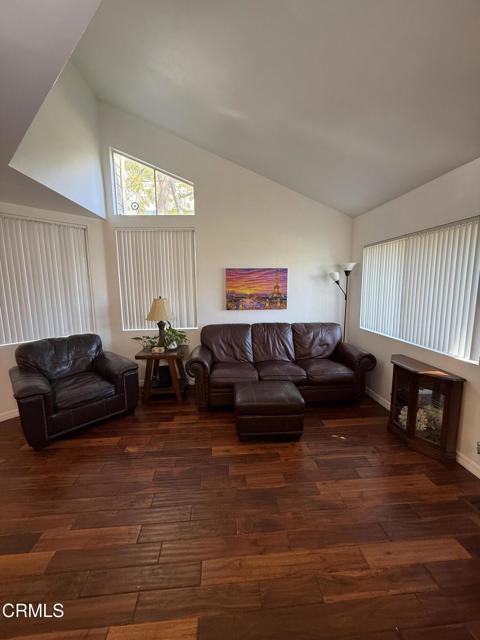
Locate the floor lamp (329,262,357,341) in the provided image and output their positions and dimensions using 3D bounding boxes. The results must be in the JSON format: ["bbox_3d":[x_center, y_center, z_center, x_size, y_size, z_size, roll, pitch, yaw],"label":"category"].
[{"bbox_3d":[1.498,0.084,3.783,0.380,1.800,0.280,-1,8,-4],"label":"floor lamp"}]

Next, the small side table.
[{"bbox_3d":[-1.024,0.737,3.571,0.610,0.630,0.570,-1,8,-4],"label":"small side table"}]

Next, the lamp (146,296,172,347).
[{"bbox_3d":[-1.073,0.055,3.548,0.360,0.730,0.360,-1,8,-4],"label":"lamp"}]

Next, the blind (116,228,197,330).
[{"bbox_3d":[-1.170,-0.558,3.744,1.070,1.410,0.070,-1,8,-4],"label":"blind"}]

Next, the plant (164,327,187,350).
[{"bbox_3d":[-0.868,0.240,3.537,0.360,0.350,0.330,-1,8,-4],"label":"plant"}]

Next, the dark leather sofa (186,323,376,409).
[{"bbox_3d":[0.509,0.550,3.528,2.300,0.970,0.880,-1,8,-2],"label":"dark leather sofa"}]

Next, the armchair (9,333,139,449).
[{"bbox_3d":[-1.902,0.693,3.004,0.900,0.890,1.100,6,10,43],"label":"armchair"}]

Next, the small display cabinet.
[{"bbox_3d":[1.674,0.797,2.504,0.260,0.717,0.790,-1,8,-4],"label":"small display cabinet"}]

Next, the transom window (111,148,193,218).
[{"bbox_3d":[-1.194,-1.869,3.580,1.100,0.860,0.090,-1,8,-4],"label":"transom window"}]

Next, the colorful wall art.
[{"bbox_3d":[0.262,-0.445,3.829,0.910,0.620,0.035,-1,8,-4],"label":"colorful wall art"}]

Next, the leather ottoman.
[{"bbox_3d":[0.286,0.930,2.702,0.660,0.440,0.540,-1,8,1],"label":"leather ottoman"}]

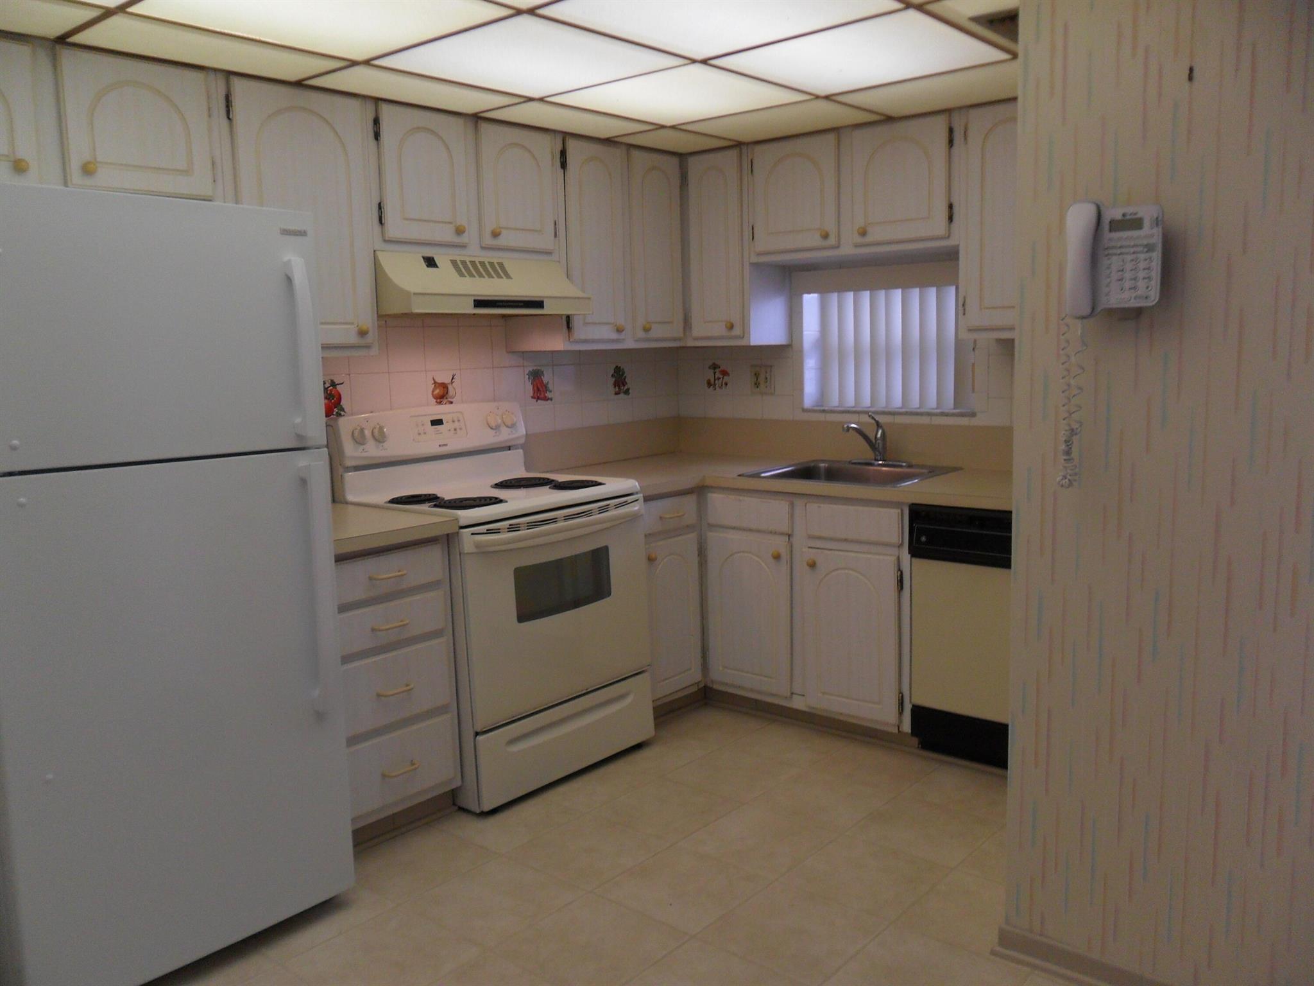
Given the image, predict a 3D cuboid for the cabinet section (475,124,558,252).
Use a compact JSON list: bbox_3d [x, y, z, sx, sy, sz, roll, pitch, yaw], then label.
[{"bbox_3d":[-0.585,-1.025,3.525,0.320,0.404,0.335,6,11,41],"label":"cabinet section"}]

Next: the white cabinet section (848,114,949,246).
[{"bbox_3d":[0.922,-1.071,3.579,0.368,0.404,0.320,6,11,41],"label":"white cabinet section"}]

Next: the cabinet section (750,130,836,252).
[{"bbox_3d":[0.604,-1.104,3.853,0.371,0.404,0.320,6,11,41],"label":"cabinet section"}]

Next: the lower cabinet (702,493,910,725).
[{"bbox_3d":[0.667,0.347,3.765,0.835,0.764,0.580,5,11,40],"label":"lower cabinet"}]

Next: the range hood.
[{"bbox_3d":[-0.647,-0.682,3.400,0.475,0.193,0.755,6,11,40],"label":"range hood"}]

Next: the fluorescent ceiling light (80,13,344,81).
[{"bbox_3d":[-1.046,-1.056,2.444,0.282,0.030,0.588,5,11,40],"label":"fluorescent ceiling light"}]

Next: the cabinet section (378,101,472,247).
[{"bbox_3d":[-0.825,-0.979,3.253,0.320,0.404,0.336,6,11,41],"label":"cabinet section"}]

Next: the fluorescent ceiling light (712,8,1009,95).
[{"bbox_3d":[0.528,-1.137,2.665,0.574,0.030,0.572,5,11,40],"label":"fluorescent ceiling light"}]

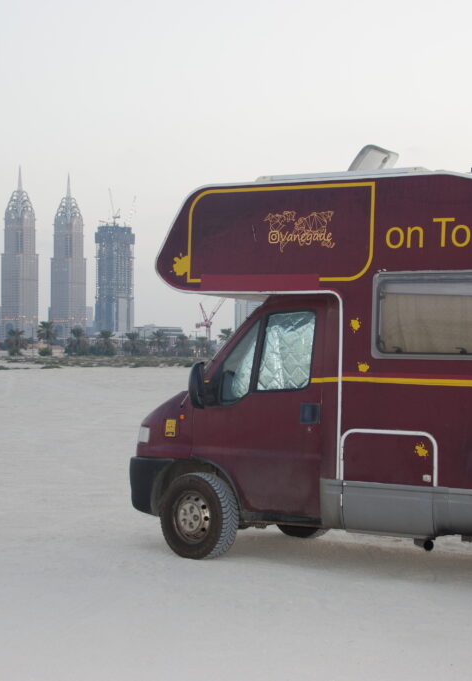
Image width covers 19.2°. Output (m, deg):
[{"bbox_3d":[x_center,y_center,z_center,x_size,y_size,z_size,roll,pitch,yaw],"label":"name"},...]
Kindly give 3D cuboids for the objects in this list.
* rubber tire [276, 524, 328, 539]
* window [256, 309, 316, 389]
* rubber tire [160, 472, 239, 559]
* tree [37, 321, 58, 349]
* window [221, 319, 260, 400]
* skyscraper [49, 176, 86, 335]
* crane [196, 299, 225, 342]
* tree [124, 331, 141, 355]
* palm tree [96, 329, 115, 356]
[{"bbox_3d":[0.645,1.485,13.100,0.220,0.700,0.700,0,1,-44],"label":"rubber tire"},{"bbox_3d":[0.402,0.087,11.149,0.510,0.660,0.050,1,-8,34],"label":"window"},{"bbox_3d":[-0.305,1.445,11.420,0.700,0.700,0.215,1,0,43],"label":"rubber tire"},{"bbox_3d":[-58.204,-1.004,430.000,6.800,10.340,6.800,0,0,0],"label":"tree"},{"bbox_3d":[0.044,0.165,11.374,0.330,0.670,0.050,1,-8,34],"label":"window"},{"bbox_3d":[-259.626,-126.548,2165.000,39.000,266.000,39.000,0,0,36],"label":"skyscraper"},{"bbox_3d":[-13.690,-16.028,930.000,25.000,44.000,5.000,0,0,0],"label":"crane"},{"bbox_3d":[-27.499,0.611,370.000,4.800,6.600,4.800,0,0,0],"label":"tree"},{"bbox_3d":[-46.855,0.449,500.000,6.400,9.510,6.400,0,0,0],"label":"palm tree"}]

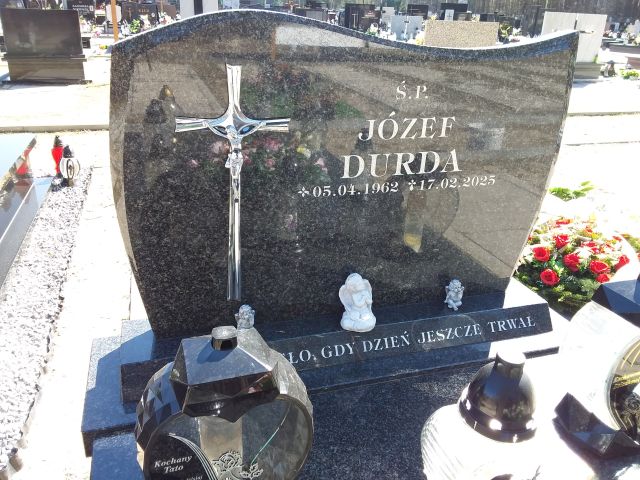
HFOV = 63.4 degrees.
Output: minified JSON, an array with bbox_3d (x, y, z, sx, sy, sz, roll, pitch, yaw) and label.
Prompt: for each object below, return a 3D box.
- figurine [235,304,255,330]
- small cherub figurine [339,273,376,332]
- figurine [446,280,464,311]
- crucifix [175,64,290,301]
[{"bbox_3d":[-0.179,0.189,1.236,0.050,0.079,0.045,-5,24,-18],"label":"figurine"},{"bbox_3d":[0.085,0.147,1.280,0.089,0.144,0.072,-5,24,-18],"label":"small cherub figurine"},{"bbox_3d":[0.361,0.143,1.400,0.051,0.083,0.045,2,23,-1],"label":"figurine"},{"bbox_3d":[-0.179,-0.096,1.121,0.238,0.532,0.030,-5,24,-18],"label":"crucifix"}]

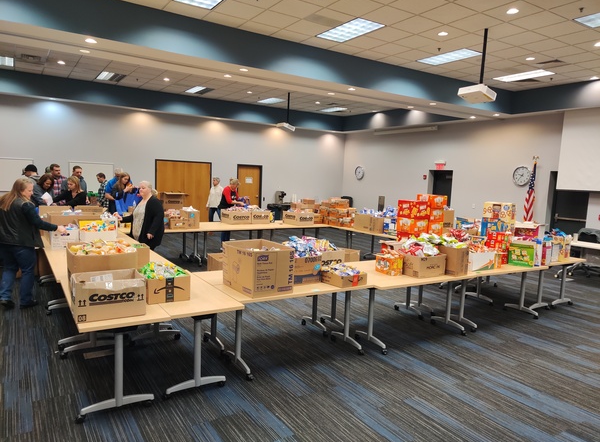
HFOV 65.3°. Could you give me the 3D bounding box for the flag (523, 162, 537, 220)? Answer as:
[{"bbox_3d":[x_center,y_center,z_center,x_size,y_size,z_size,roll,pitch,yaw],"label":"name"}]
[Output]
[{"bbox_3d":[6.149,-0.747,12.485,0.290,1.600,0.250,6,6,36],"label":"flag"}]

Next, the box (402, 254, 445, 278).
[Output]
[{"bbox_3d":[1.426,0.496,5.286,0.465,0.232,0.235,-1,6,-32],"label":"box"}]

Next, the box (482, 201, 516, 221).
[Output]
[{"bbox_3d":[3.047,-0.130,7.135,0.130,0.277,0.460,-1,6,-32],"label":"box"}]

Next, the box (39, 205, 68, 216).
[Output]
[{"bbox_3d":[-3.974,-0.028,7.598,0.410,0.410,0.380,-1,6,-34],"label":"box"}]

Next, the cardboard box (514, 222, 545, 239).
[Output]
[{"bbox_3d":[3.329,0.162,6.778,0.230,0.260,0.310,-1,6,-32],"label":"cardboard box"}]

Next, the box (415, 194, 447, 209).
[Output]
[{"bbox_3d":[1.783,-0.261,6.283,0.320,0.176,0.220,0,6,-29],"label":"box"}]

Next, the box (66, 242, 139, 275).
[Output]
[{"bbox_3d":[-1.653,0.415,3.889,0.440,0.390,0.620,-1,6,-32],"label":"box"}]

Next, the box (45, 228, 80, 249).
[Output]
[{"bbox_3d":[-3.146,0.215,6.262,0.320,0.255,0.380,-1,6,-32],"label":"box"}]

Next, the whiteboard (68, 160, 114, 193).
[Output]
[{"bbox_3d":[-6.040,-1.217,13.609,1.220,0.905,0.030,-1,6,-32],"label":"whiteboard"}]

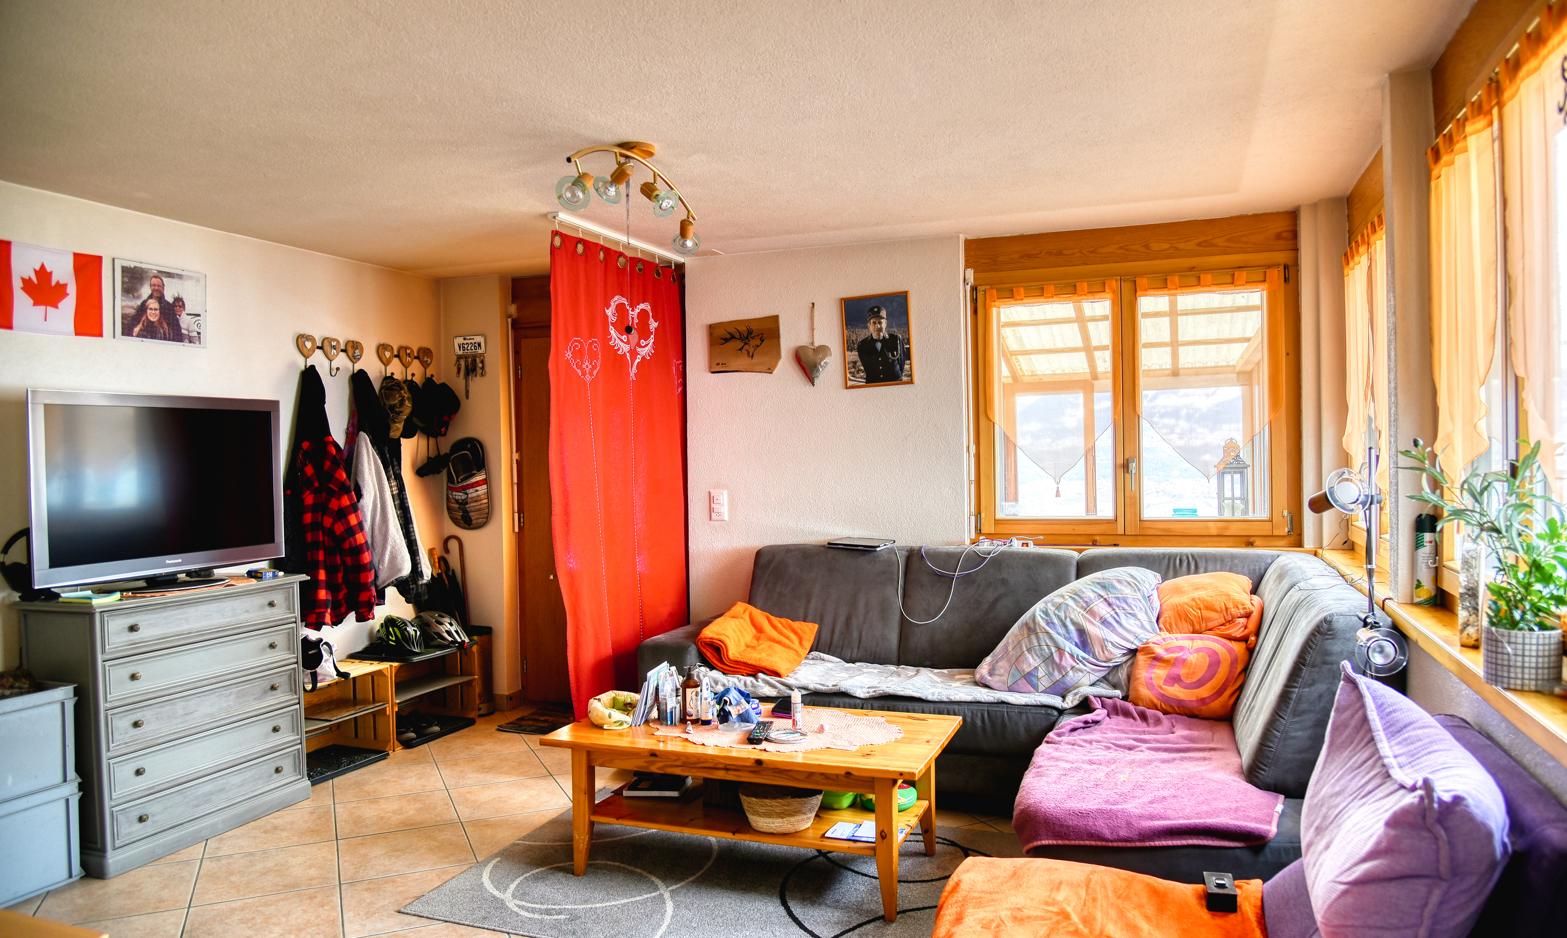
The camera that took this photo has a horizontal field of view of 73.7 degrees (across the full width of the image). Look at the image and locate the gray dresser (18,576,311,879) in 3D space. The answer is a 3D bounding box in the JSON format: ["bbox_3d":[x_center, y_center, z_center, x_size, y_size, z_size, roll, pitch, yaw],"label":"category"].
[{"bbox_3d":[-2.164,0.855,3.715,0.435,0.853,0.827,-1,1,22],"label":"gray dresser"}]

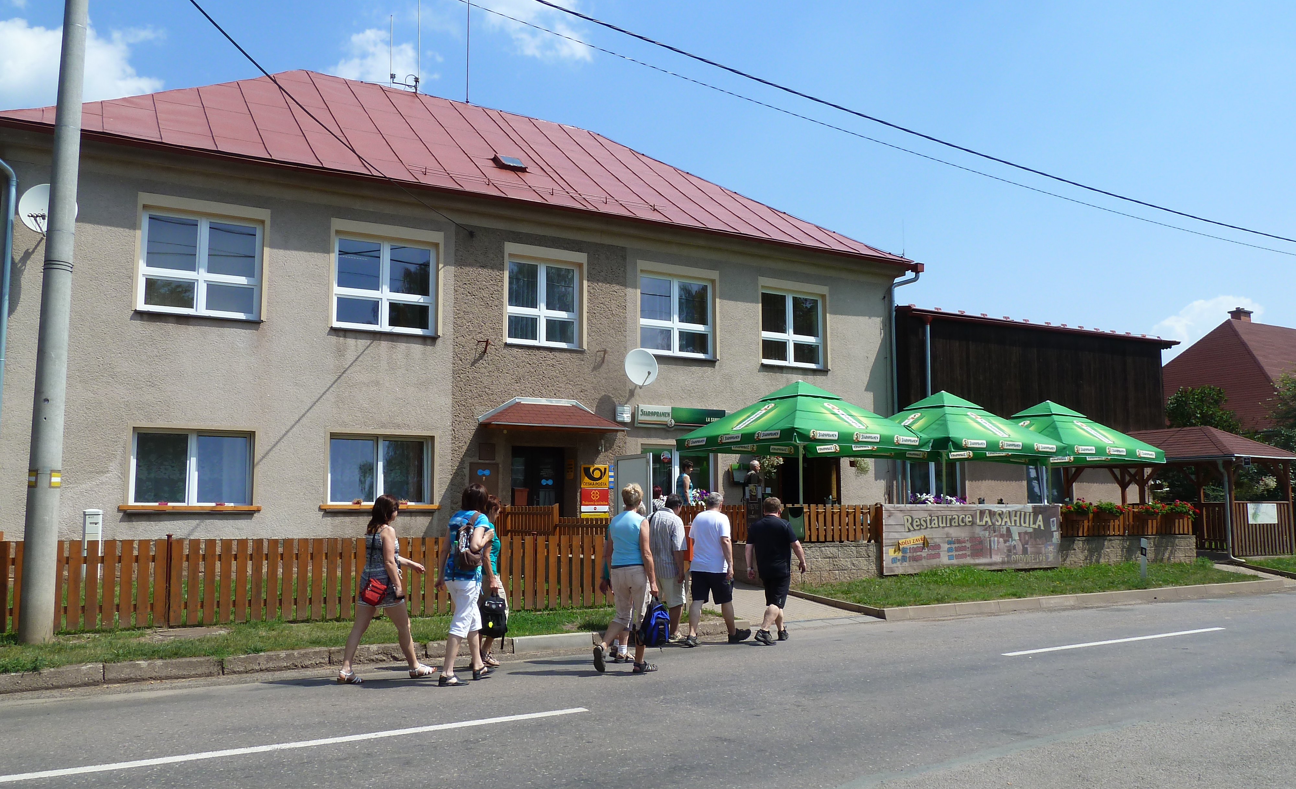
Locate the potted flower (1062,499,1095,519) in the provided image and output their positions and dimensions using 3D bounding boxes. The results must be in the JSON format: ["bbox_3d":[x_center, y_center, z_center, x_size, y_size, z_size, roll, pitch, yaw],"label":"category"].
[{"bbox_3d":[8.726,2.330,20.500,0.680,0.420,0.300,4,-7,-31],"label":"potted flower"}]

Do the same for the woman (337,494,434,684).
[{"bbox_3d":[-2.328,1.697,8.909,0.820,1.620,0.500,3,-7,-25],"label":"woman"}]

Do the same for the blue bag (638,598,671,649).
[{"bbox_3d":[0.056,2.115,9.300,0.220,0.460,0.290,-3,-7,30],"label":"blue bag"}]

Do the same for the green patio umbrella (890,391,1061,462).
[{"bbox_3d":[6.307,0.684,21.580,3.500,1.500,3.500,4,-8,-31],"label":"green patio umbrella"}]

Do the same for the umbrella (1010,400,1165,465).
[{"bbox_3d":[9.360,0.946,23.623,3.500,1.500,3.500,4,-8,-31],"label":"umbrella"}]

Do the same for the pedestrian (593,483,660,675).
[{"bbox_3d":[-0.186,1.687,9.336,0.530,1.731,0.620,-4,-7,36],"label":"pedestrian"}]

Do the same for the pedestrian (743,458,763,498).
[{"bbox_3d":[2.138,2.199,20.403,0.360,1.720,0.500,2,-7,-17],"label":"pedestrian"}]

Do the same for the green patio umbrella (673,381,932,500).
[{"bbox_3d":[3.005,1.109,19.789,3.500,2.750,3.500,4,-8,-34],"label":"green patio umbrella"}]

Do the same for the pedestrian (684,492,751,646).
[{"bbox_3d":[0.801,1.981,11.536,0.580,1.724,0.650,-5,-7,40],"label":"pedestrian"}]

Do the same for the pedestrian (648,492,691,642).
[{"bbox_3d":[0.259,2.023,11.936,0.550,1.731,0.480,-5,-8,44],"label":"pedestrian"}]

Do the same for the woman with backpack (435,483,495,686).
[{"bbox_3d":[-1.569,1.640,8.836,0.530,1.724,0.560,-5,-8,44],"label":"woman with backpack"}]

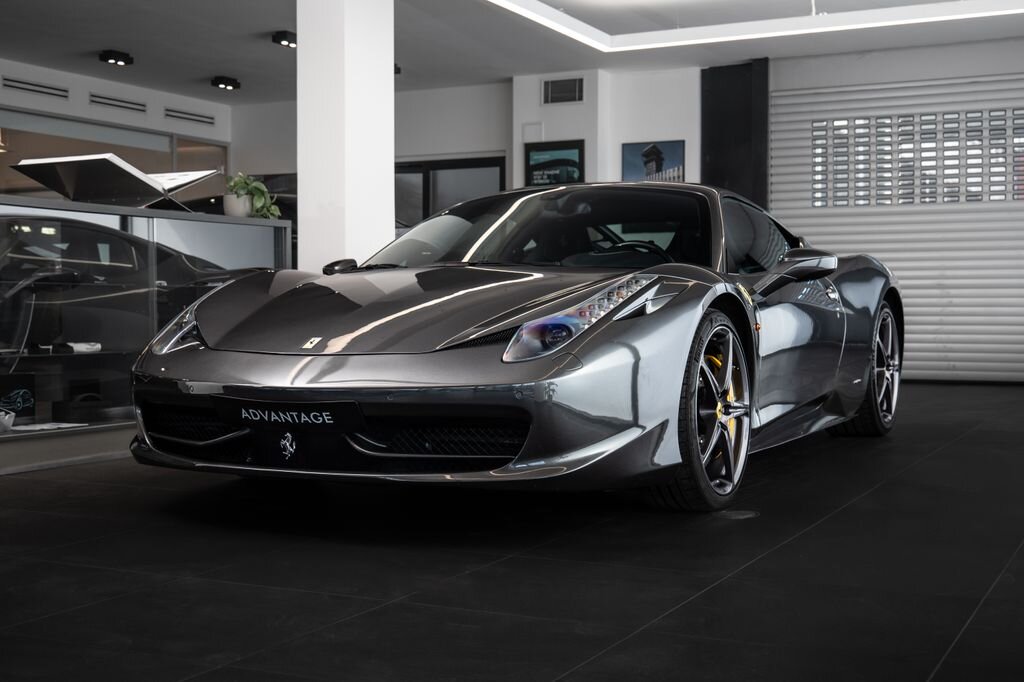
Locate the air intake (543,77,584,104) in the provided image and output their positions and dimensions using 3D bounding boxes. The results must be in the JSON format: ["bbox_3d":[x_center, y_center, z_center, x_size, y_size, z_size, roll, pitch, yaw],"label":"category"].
[{"bbox_3d":[0.463,-2.259,11.842,0.410,0.215,0.030,1,2,27],"label":"air intake"}]

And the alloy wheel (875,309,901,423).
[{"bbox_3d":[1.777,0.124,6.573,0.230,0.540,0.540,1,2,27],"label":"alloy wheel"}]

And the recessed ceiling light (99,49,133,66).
[{"bbox_3d":[-3.305,-2.367,10.934,0.140,0.085,0.240,1,2,27],"label":"recessed ceiling light"}]

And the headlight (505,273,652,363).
[{"bbox_3d":[0.218,-0.077,3.852,0.240,0.260,0.790,1,2,27],"label":"headlight"}]

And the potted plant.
[{"bbox_3d":[-1.297,-0.722,6.560,0.210,0.245,0.260,1,2,27],"label":"potted plant"}]

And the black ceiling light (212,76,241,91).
[{"bbox_3d":[-2.670,-2.406,12.213,0.140,0.085,0.240,1,2,27],"label":"black ceiling light"}]

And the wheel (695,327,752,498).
[{"bbox_3d":[0.590,0.218,4.205,0.210,0.540,0.540,1,2,27],"label":"wheel"}]

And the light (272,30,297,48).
[{"bbox_3d":[-1.735,-2.344,10.191,0.140,0.085,0.240,1,2,27],"label":"light"}]

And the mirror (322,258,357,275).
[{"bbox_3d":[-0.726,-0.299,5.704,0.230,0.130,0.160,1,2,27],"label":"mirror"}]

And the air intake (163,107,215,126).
[{"bbox_3d":[-3.271,-2.270,13.299,0.030,0.100,0.740,1,2,27],"label":"air intake"}]

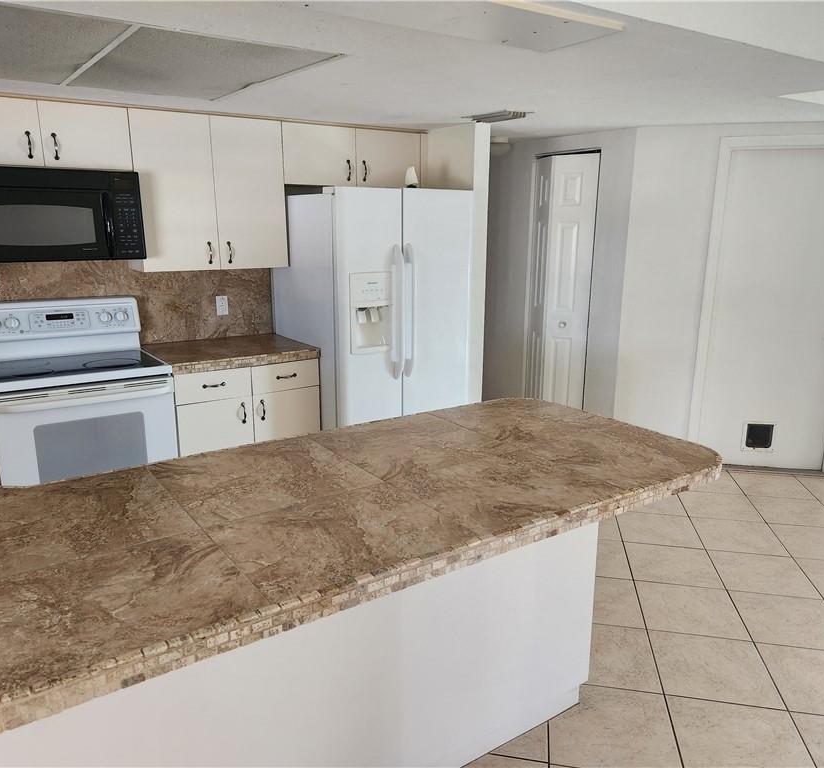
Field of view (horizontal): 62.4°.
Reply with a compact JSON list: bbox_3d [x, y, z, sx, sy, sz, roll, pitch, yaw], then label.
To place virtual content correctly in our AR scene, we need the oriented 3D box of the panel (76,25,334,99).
[{"bbox_3d":[-0.855,-1.184,2.574,0.634,0.020,1.184,-9,17,-35],"label":"panel"}]

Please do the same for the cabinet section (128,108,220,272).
[{"bbox_3d":[-1.188,-0.965,3.435,0.386,0.775,0.022,-8,16,-32],"label":"cabinet section"}]

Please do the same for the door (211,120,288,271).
[{"bbox_3d":[-0.868,-1.014,3.655,0.396,0.770,0.020,-9,17,-35],"label":"door"}]

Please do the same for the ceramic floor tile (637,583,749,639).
[{"bbox_3d":[1.193,0.975,2.930,0.403,0.010,0.397,3,14,10],"label":"ceramic floor tile"}]

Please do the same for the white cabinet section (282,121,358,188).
[{"bbox_3d":[-0.602,-1.313,3.954,0.454,0.323,0.330,-9,16,-33],"label":"white cabinet section"}]

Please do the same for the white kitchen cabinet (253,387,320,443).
[{"bbox_3d":[-0.834,0.281,3.916,0.388,0.634,0.580,-9,17,-35],"label":"white kitchen cabinet"}]

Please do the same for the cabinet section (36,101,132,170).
[{"bbox_3d":[-1.592,-1.178,3.301,0.387,0.292,0.330,-9,16,-33],"label":"cabinet section"}]

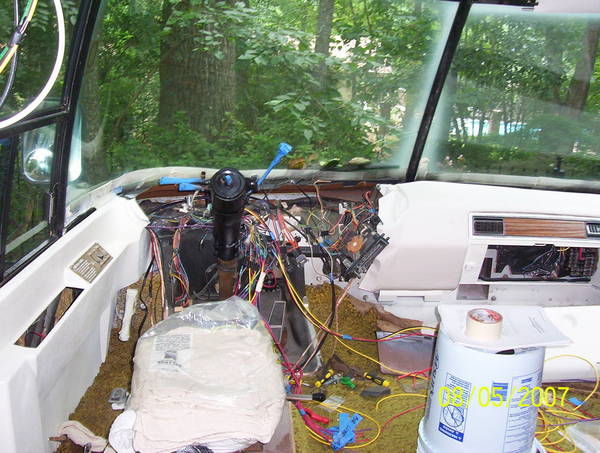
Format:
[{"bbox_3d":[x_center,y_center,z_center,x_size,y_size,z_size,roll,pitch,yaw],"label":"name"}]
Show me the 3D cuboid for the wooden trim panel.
[{"bbox_3d":[0.774,0.007,2.360,0.258,0.056,0.012,2,-3,-2],"label":"wooden trim panel"}]

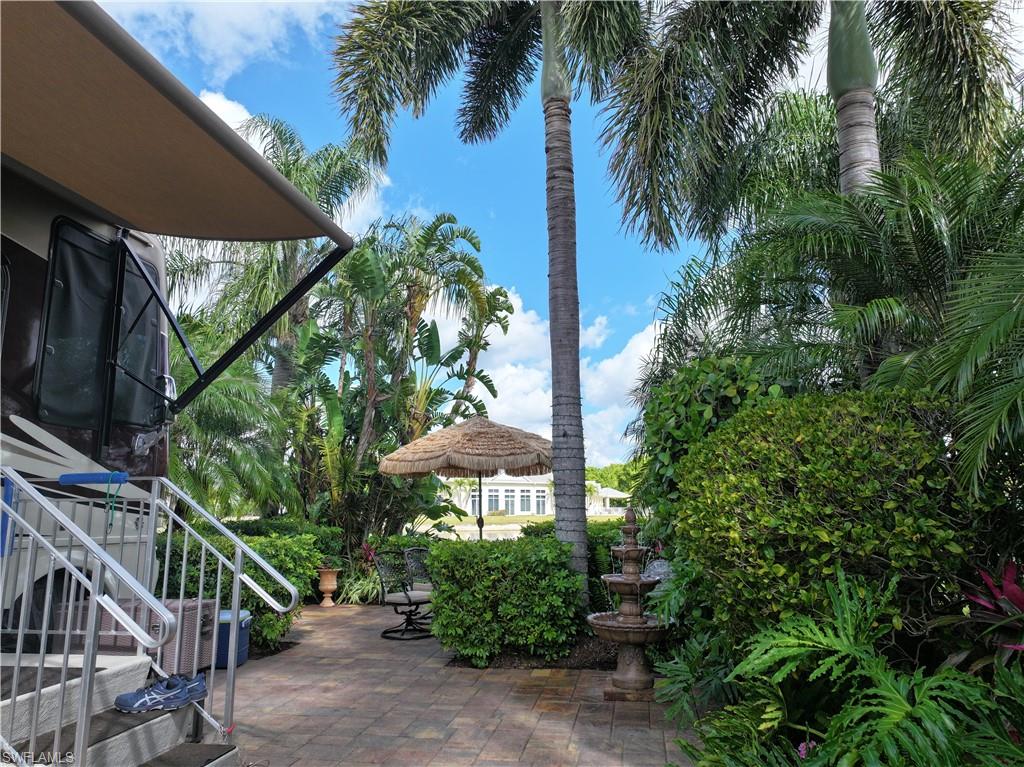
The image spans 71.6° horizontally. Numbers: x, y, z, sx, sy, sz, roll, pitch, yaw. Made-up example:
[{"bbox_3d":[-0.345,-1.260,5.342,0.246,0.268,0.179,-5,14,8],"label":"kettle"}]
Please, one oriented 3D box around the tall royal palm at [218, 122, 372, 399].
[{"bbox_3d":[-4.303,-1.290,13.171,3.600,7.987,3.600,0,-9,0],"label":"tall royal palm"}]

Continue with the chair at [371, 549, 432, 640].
[{"bbox_3d":[-1.199,2.370,8.162,0.720,0.970,0.650,-6,-11,34],"label":"chair"}]

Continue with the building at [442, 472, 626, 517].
[{"bbox_3d":[2.666,14.474,94.399,27.000,6.200,15.000,0,-9,-3],"label":"building"}]

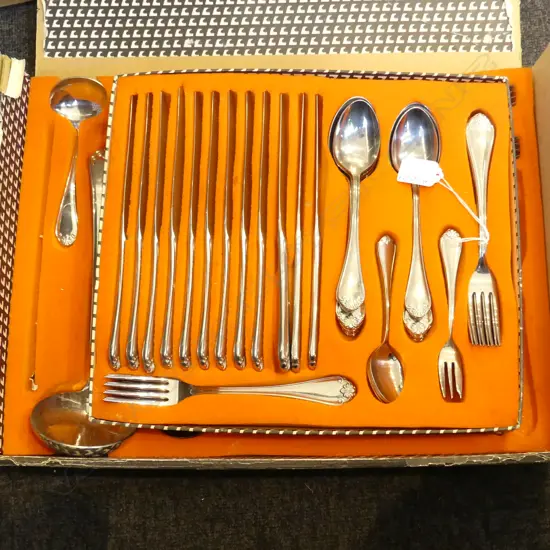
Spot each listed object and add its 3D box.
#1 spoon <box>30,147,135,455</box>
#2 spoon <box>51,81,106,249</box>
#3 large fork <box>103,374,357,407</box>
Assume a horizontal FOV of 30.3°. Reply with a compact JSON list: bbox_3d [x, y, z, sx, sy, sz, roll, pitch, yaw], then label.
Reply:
[{"bbox_3d":[-0.163,0.025,0.891,0.090,0.058,0.277,-1,74,0],"label":"spoon"},{"bbox_3d":[-0.182,-0.103,0.929,0.051,0.036,0.160,1,74,0],"label":"spoon"},{"bbox_3d":[-0.037,0.094,0.833,0.207,0.020,0.026,1,74,0],"label":"large fork"}]

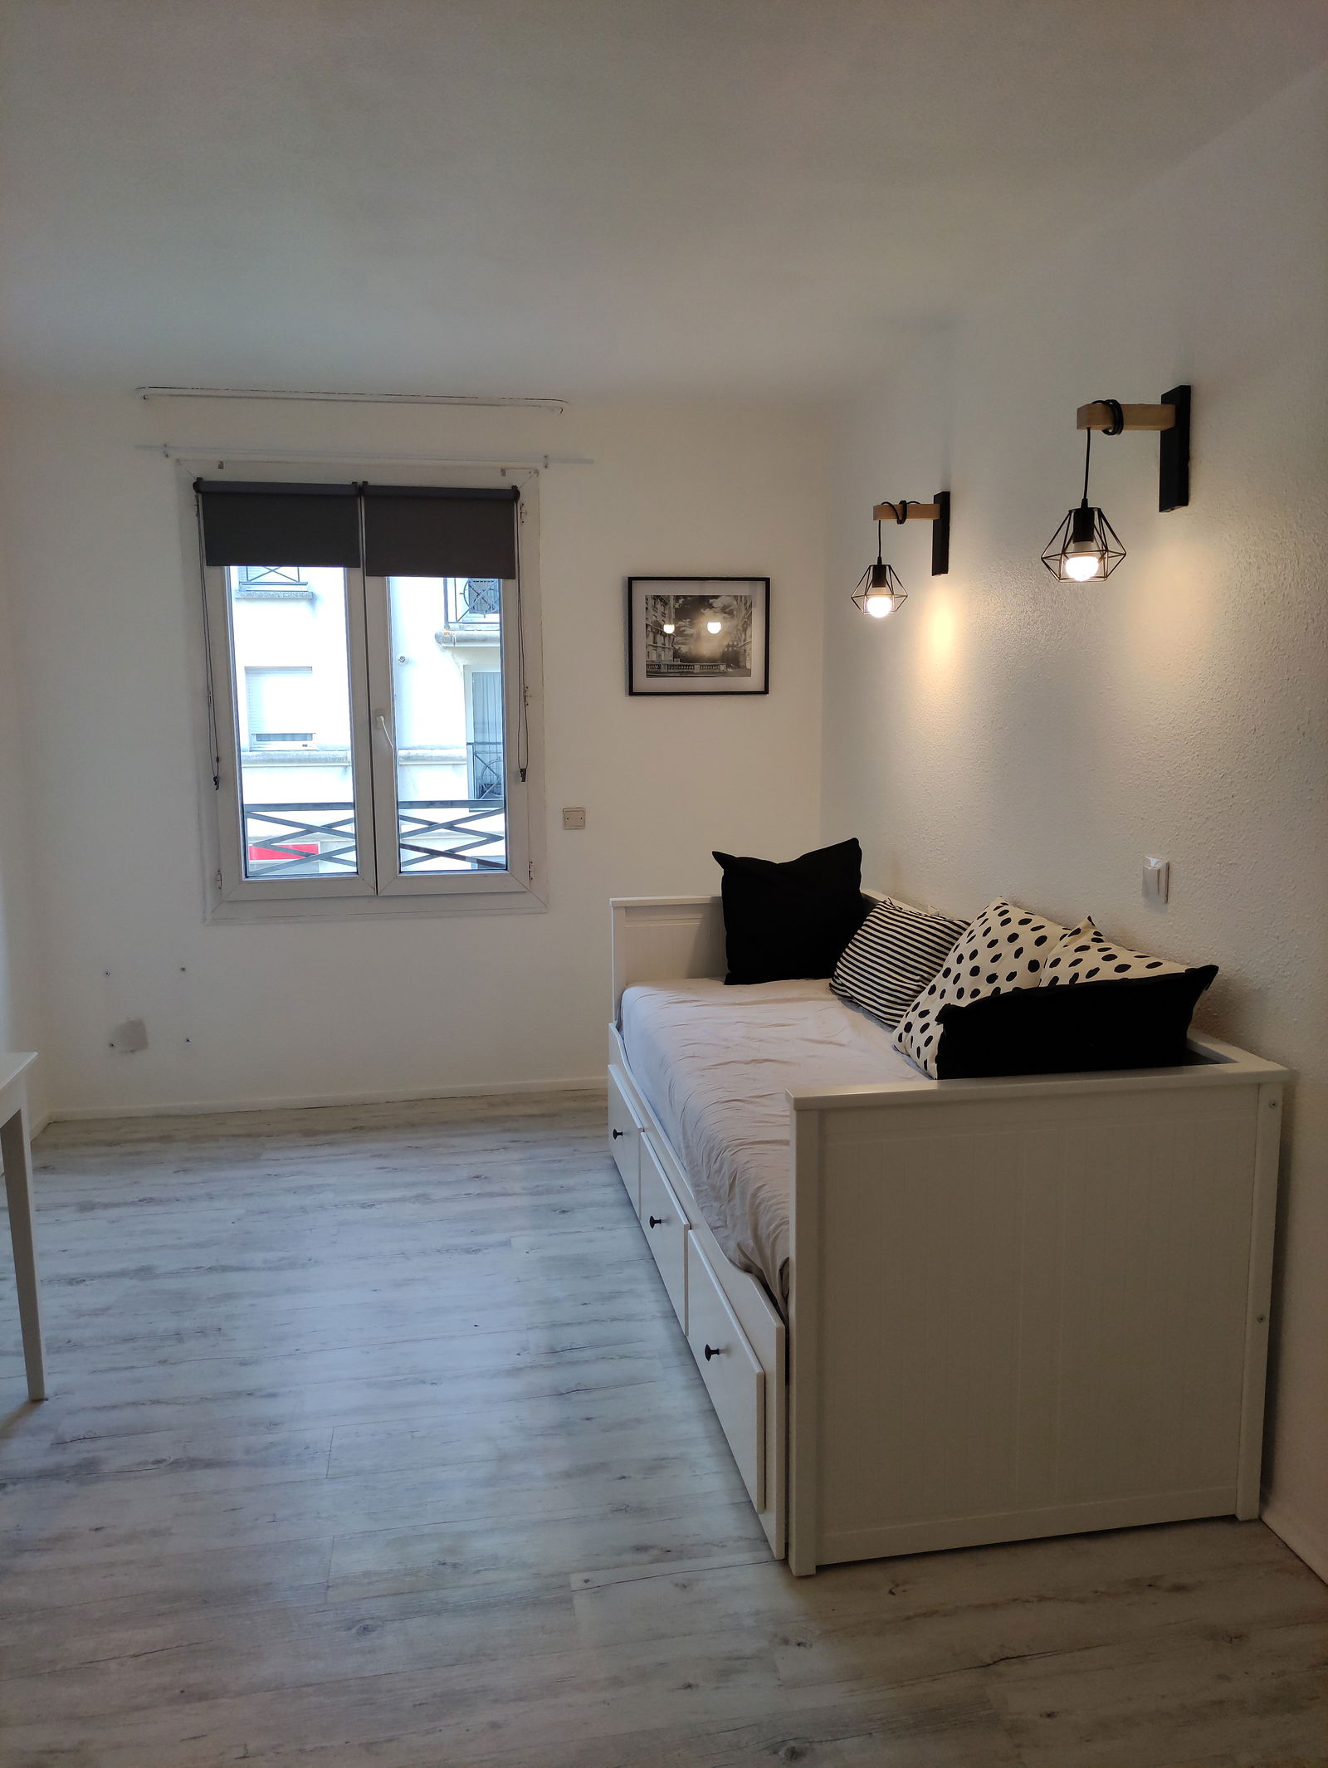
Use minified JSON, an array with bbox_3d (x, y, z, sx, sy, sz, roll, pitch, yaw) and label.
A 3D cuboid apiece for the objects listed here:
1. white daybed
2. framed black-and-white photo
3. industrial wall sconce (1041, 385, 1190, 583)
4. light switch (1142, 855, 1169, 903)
[{"bbox_3d":[0.431,0.587,3.151,0.901,0.821,2.090,-2,8,-10],"label":"white daybed"},{"bbox_3d":[0.133,-0.887,4.603,0.518,0.412,0.029,-2,8,-10],"label":"framed black-and-white photo"},{"bbox_3d":[0.850,-0.757,2.429,0.273,0.358,0.172,-2,8,-10],"label":"industrial wall sconce"},{"bbox_3d":[0.978,-0.007,2.553,0.024,0.084,0.076,-2,8,-10],"label":"light switch"}]

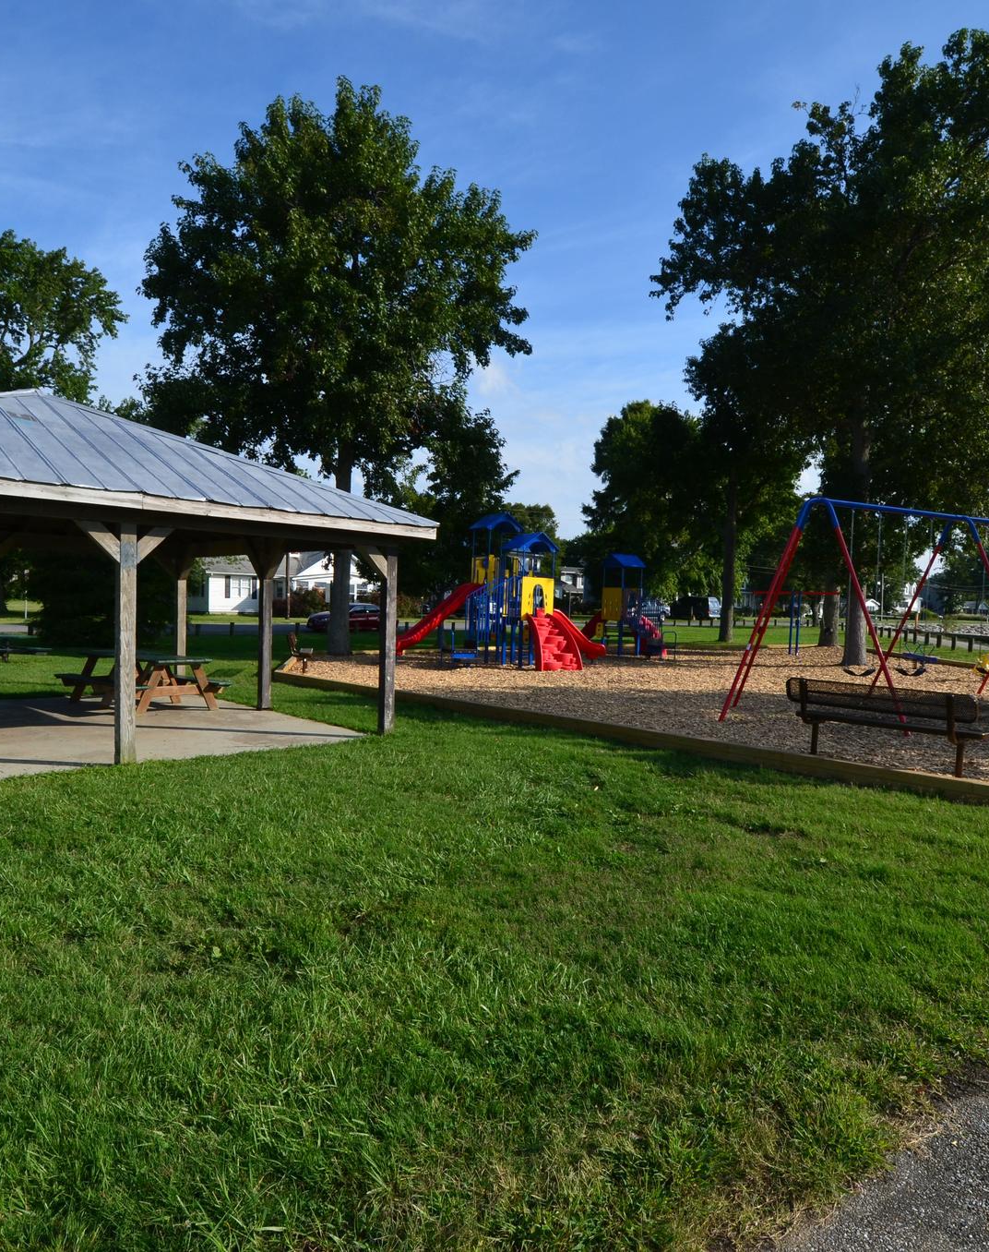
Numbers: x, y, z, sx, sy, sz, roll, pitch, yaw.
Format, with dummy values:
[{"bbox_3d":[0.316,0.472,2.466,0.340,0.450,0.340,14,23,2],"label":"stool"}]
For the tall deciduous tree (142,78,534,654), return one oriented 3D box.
[{"bbox_3d":[-4.236,-7.142,21.167,10.400,15.800,10.400,1,2,-12],"label":"tall deciduous tree"}]

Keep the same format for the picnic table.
[{"bbox_3d":[-5.264,0.812,11.790,2.500,0.750,1.480,3,3,41],"label":"picnic table"}]

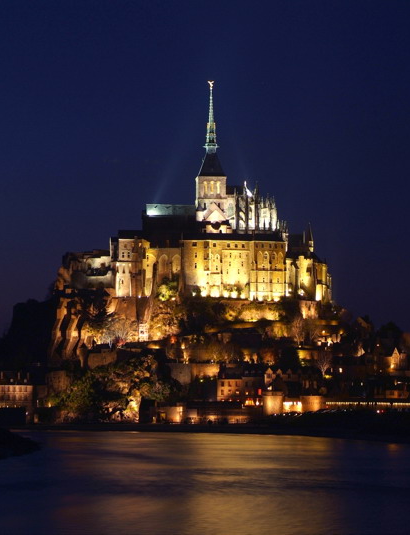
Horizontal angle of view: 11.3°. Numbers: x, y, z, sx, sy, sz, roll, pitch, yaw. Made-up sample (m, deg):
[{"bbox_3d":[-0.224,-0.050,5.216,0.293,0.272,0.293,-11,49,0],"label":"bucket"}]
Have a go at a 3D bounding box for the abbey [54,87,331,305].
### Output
[{"bbox_3d":[-5.500,-23.127,914.197,118.000,115.000,85.000,0,-4,-6],"label":"abbey"}]

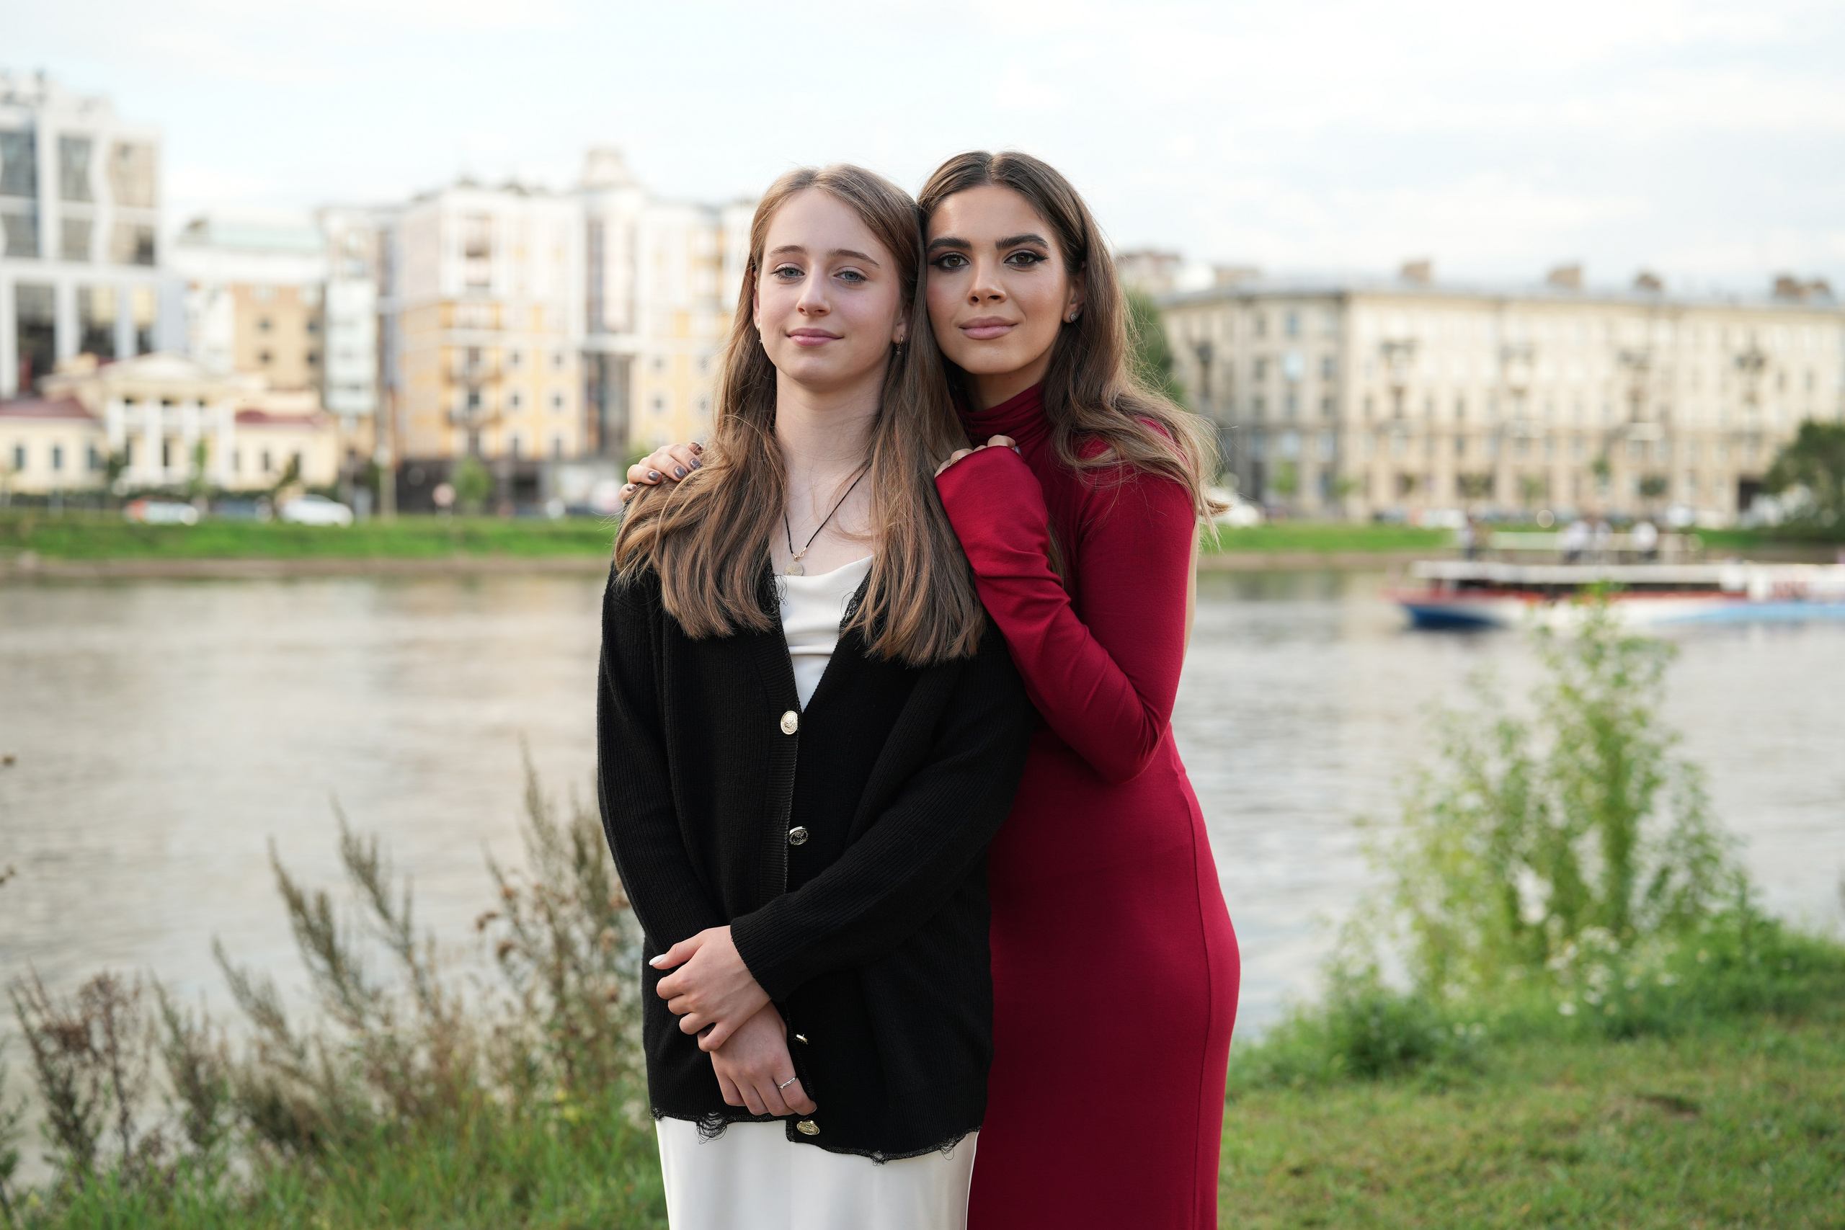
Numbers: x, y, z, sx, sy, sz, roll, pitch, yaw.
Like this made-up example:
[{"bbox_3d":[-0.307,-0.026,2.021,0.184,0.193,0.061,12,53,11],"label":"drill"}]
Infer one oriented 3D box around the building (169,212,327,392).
[{"bbox_3d":[-66.230,-24.290,251.170,17.500,28.350,14.000,-1,2,-23],"label":"building"}]

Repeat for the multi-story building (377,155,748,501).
[{"bbox_3d":[-27.490,-22.080,203.590,27.000,27.970,18.000,-1,3,-27],"label":"multi-story building"}]

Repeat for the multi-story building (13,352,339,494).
[{"bbox_3d":[-56.230,-13.470,187.080,23.500,10.840,12.000,-1,3,-30],"label":"multi-story building"}]

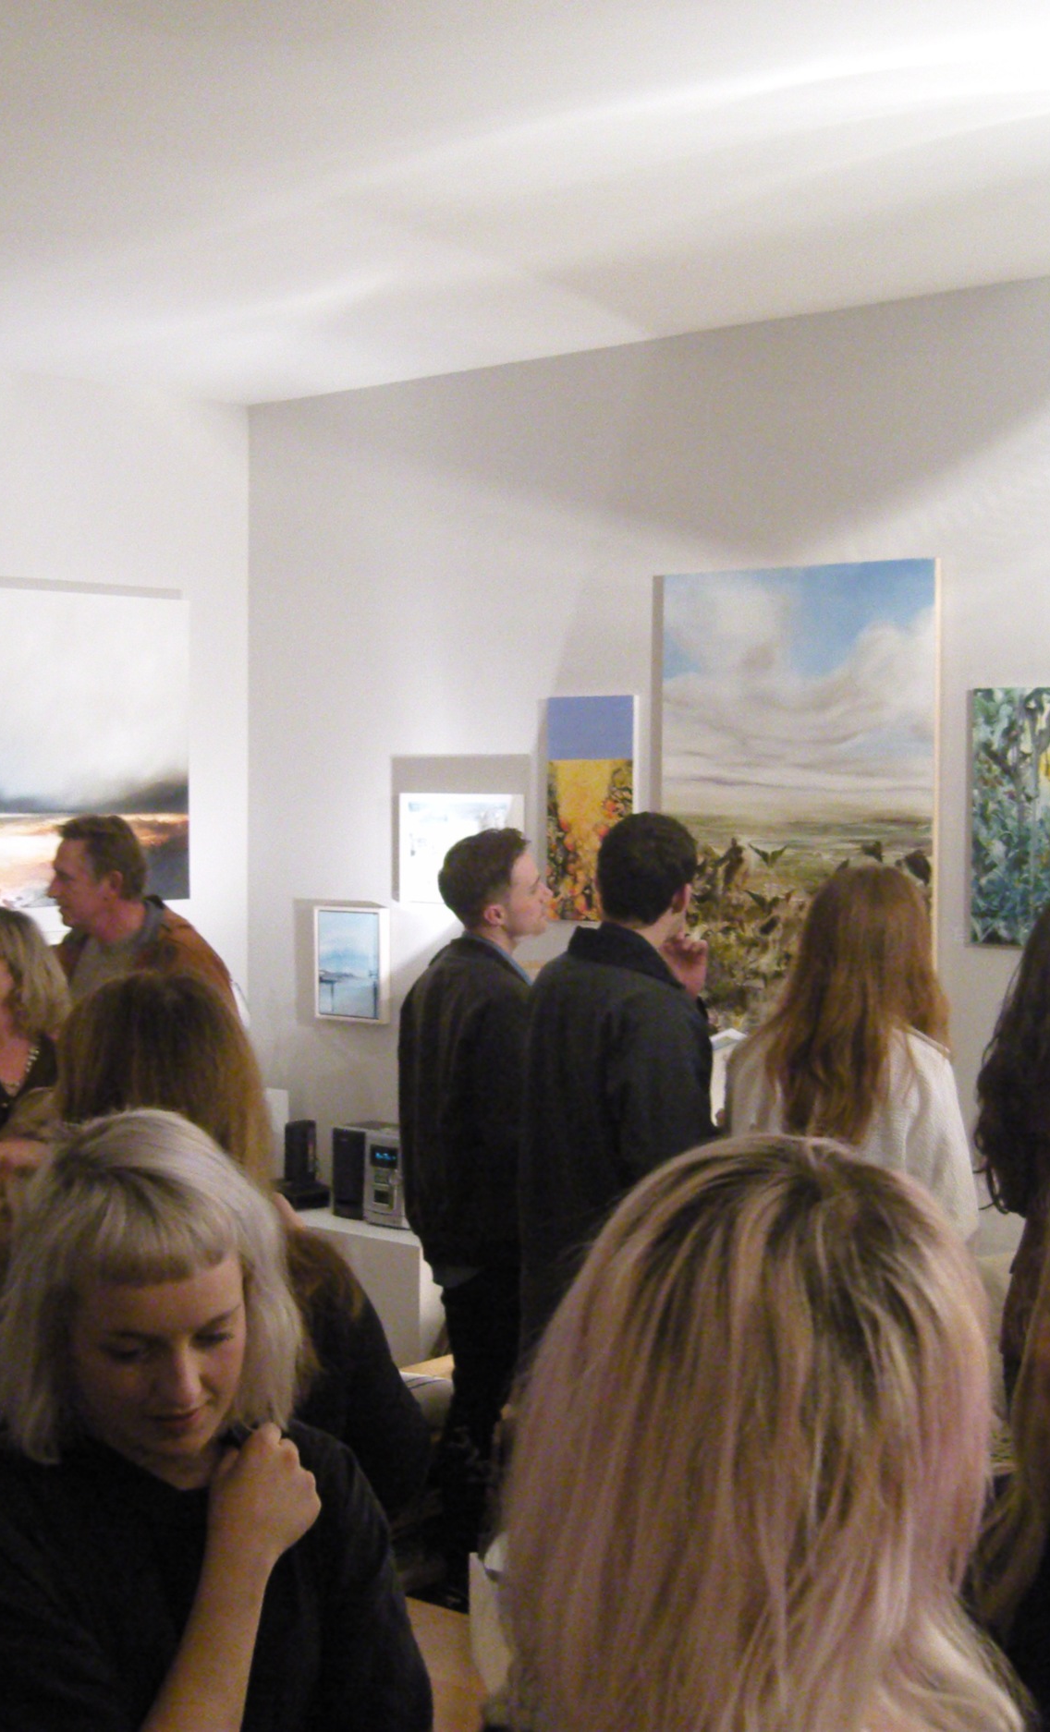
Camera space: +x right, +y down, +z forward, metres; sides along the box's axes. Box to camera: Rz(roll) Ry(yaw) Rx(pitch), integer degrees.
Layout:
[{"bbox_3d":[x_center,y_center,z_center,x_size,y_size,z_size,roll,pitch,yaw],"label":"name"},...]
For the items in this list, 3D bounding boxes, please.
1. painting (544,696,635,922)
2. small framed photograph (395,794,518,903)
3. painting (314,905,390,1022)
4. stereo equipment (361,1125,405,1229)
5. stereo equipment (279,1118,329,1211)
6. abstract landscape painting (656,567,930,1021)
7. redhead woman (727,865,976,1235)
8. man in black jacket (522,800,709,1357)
[{"bbox_3d":[0.185,-0.153,6.117,0.297,0.605,0.035,2,3,41],"label":"painting"},{"bbox_3d":[-0.181,-0.046,6.537,0.475,0.330,0.035,2,3,41],"label":"small framed photograph"},{"bbox_3d":[-0.508,0.291,6.735,0.270,0.330,0.045,2,3,41],"label":"painting"},{"bbox_3d":[-0.305,0.871,6.403,0.155,0.265,0.250,2,3,41],"label":"stereo equipment"},{"bbox_3d":[-0.656,0.868,6.632,0.110,0.250,0.130,2,3,41],"label":"stereo equipment"},{"bbox_3d":[0.672,-0.154,5.689,0.830,1.200,0.035,2,3,41],"label":"abstract landscape painting"},{"bbox_3d":[0.607,0.846,4.232,0.500,1.690,0.360,0,2,8],"label":"redhead woman"},{"bbox_3d":[0.182,0.788,4.530,0.460,1.780,0.350,1,3,30],"label":"man in black jacket"}]

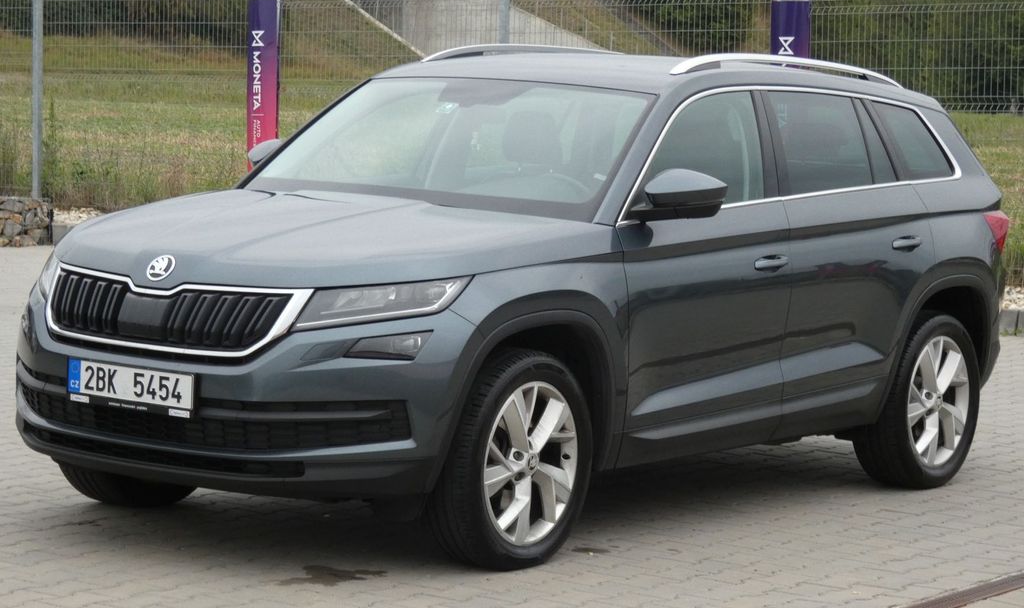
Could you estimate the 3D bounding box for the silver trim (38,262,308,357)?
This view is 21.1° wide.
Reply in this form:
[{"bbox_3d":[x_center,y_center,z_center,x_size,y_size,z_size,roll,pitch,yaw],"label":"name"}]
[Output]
[{"bbox_3d":[-1.082,0.017,8.412,1.060,0.215,0.205,6,6,35],"label":"silver trim"}]

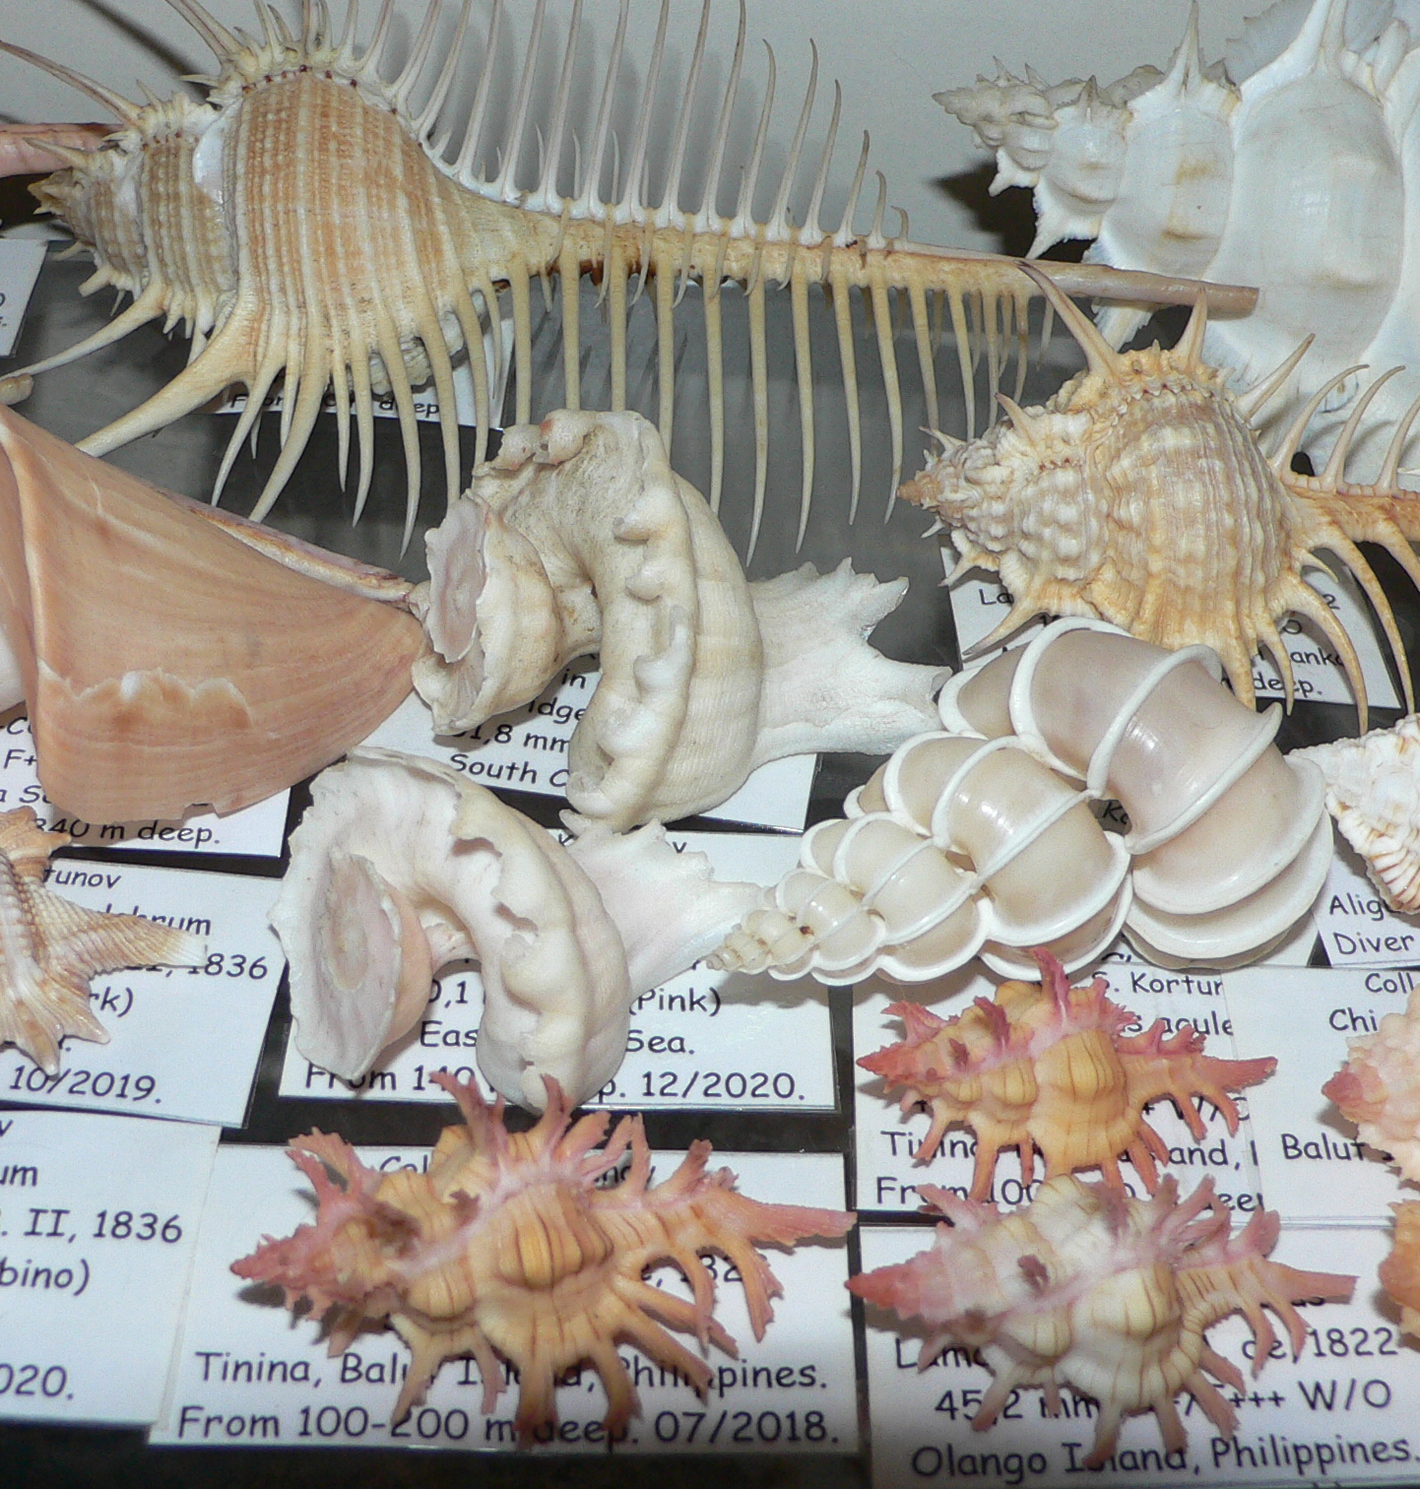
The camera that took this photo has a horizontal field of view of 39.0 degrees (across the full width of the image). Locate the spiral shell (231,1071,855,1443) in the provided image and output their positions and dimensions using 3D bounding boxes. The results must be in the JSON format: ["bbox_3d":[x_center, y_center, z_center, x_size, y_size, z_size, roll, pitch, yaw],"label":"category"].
[{"bbox_3d":[-0.015,0.044,0.179,0.057,0.021,0.029,-3,46,-3],"label":"spiral shell"}]

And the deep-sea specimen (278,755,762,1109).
[{"bbox_3d":[-0.019,0.018,0.201,0.050,0.026,0.031,-5,46,-5],"label":"deep-sea specimen"}]

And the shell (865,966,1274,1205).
[{"bbox_3d":[0.035,0.032,0.193,0.042,0.017,0.020,-2,46,-1],"label":"shell"}]

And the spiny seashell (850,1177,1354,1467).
[{"bbox_3d":[0.035,0.049,0.175,0.046,0.019,0.023,-2,46,-1],"label":"spiny seashell"}]

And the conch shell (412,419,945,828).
[{"bbox_3d":[-0.003,-0.014,0.230,0.062,0.029,0.042,2,46,2],"label":"conch shell"}]

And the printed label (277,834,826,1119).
[{"bbox_3d":[-0.015,0.023,0.214,0.056,0.001,0.036,1,46,1],"label":"printed label"}]

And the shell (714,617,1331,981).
[{"bbox_3d":[0.032,0.009,0.204,0.063,0.033,0.035,-11,47,-10],"label":"shell"}]

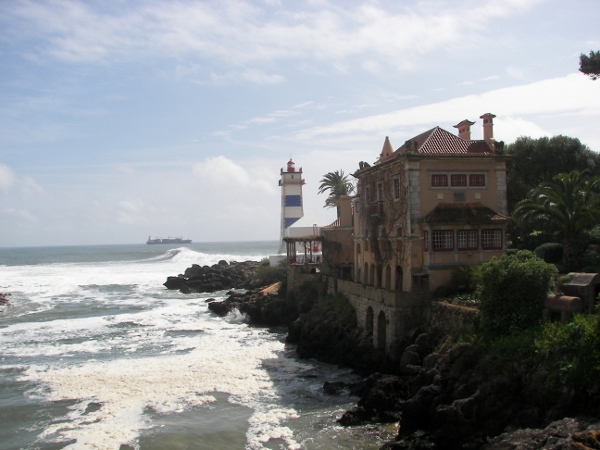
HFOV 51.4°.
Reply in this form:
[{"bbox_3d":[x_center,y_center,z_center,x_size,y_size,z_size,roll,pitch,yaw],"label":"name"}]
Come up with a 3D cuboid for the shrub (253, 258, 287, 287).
[{"bbox_3d":[-5.034,7.841,103.000,5.600,4.600,5.000,-1,-1,0],"label":"shrub"}]

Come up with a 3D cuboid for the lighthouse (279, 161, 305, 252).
[{"bbox_3d":[-1.575,-3.821,131.000,5.400,20.200,5.400,-1,-1,-7],"label":"lighthouse"}]

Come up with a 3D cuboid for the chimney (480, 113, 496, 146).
[{"bbox_3d":[17.556,-8.895,58.118,1.050,3.000,1.050,0,-2,-38],"label":"chimney"}]

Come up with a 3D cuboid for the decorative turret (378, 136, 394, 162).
[{"bbox_3d":[8.581,-7.562,61.686,1.300,2.350,1.300,-1,-1,-15],"label":"decorative turret"}]

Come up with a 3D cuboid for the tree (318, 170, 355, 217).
[{"bbox_3d":[5.210,-1.861,86.000,5.900,11.400,5.900,-1,-1,0],"label":"tree"}]

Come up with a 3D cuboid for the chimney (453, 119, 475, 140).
[{"bbox_3d":[15.524,-9.022,59.137,1.500,2.000,1.500,-2,-2,38],"label":"chimney"}]

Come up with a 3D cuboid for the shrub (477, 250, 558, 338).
[{"bbox_3d":[14.291,4.567,41.000,4.900,5.500,4.600,-2,-1,19],"label":"shrub"}]

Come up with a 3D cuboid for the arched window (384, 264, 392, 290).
[{"bbox_3d":[8.063,4.796,56.784,0.300,2.250,1.200,-1,-1,-15],"label":"arched window"}]

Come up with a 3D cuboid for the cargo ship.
[{"bbox_3d":[-564.663,67.067,2700.000,198.000,32.000,28.000,-1,-1,0],"label":"cargo ship"}]

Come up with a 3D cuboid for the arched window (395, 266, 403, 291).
[{"bbox_3d":[8.665,4.668,54.340,0.300,2.200,1.200,-1,-1,-15],"label":"arched window"}]

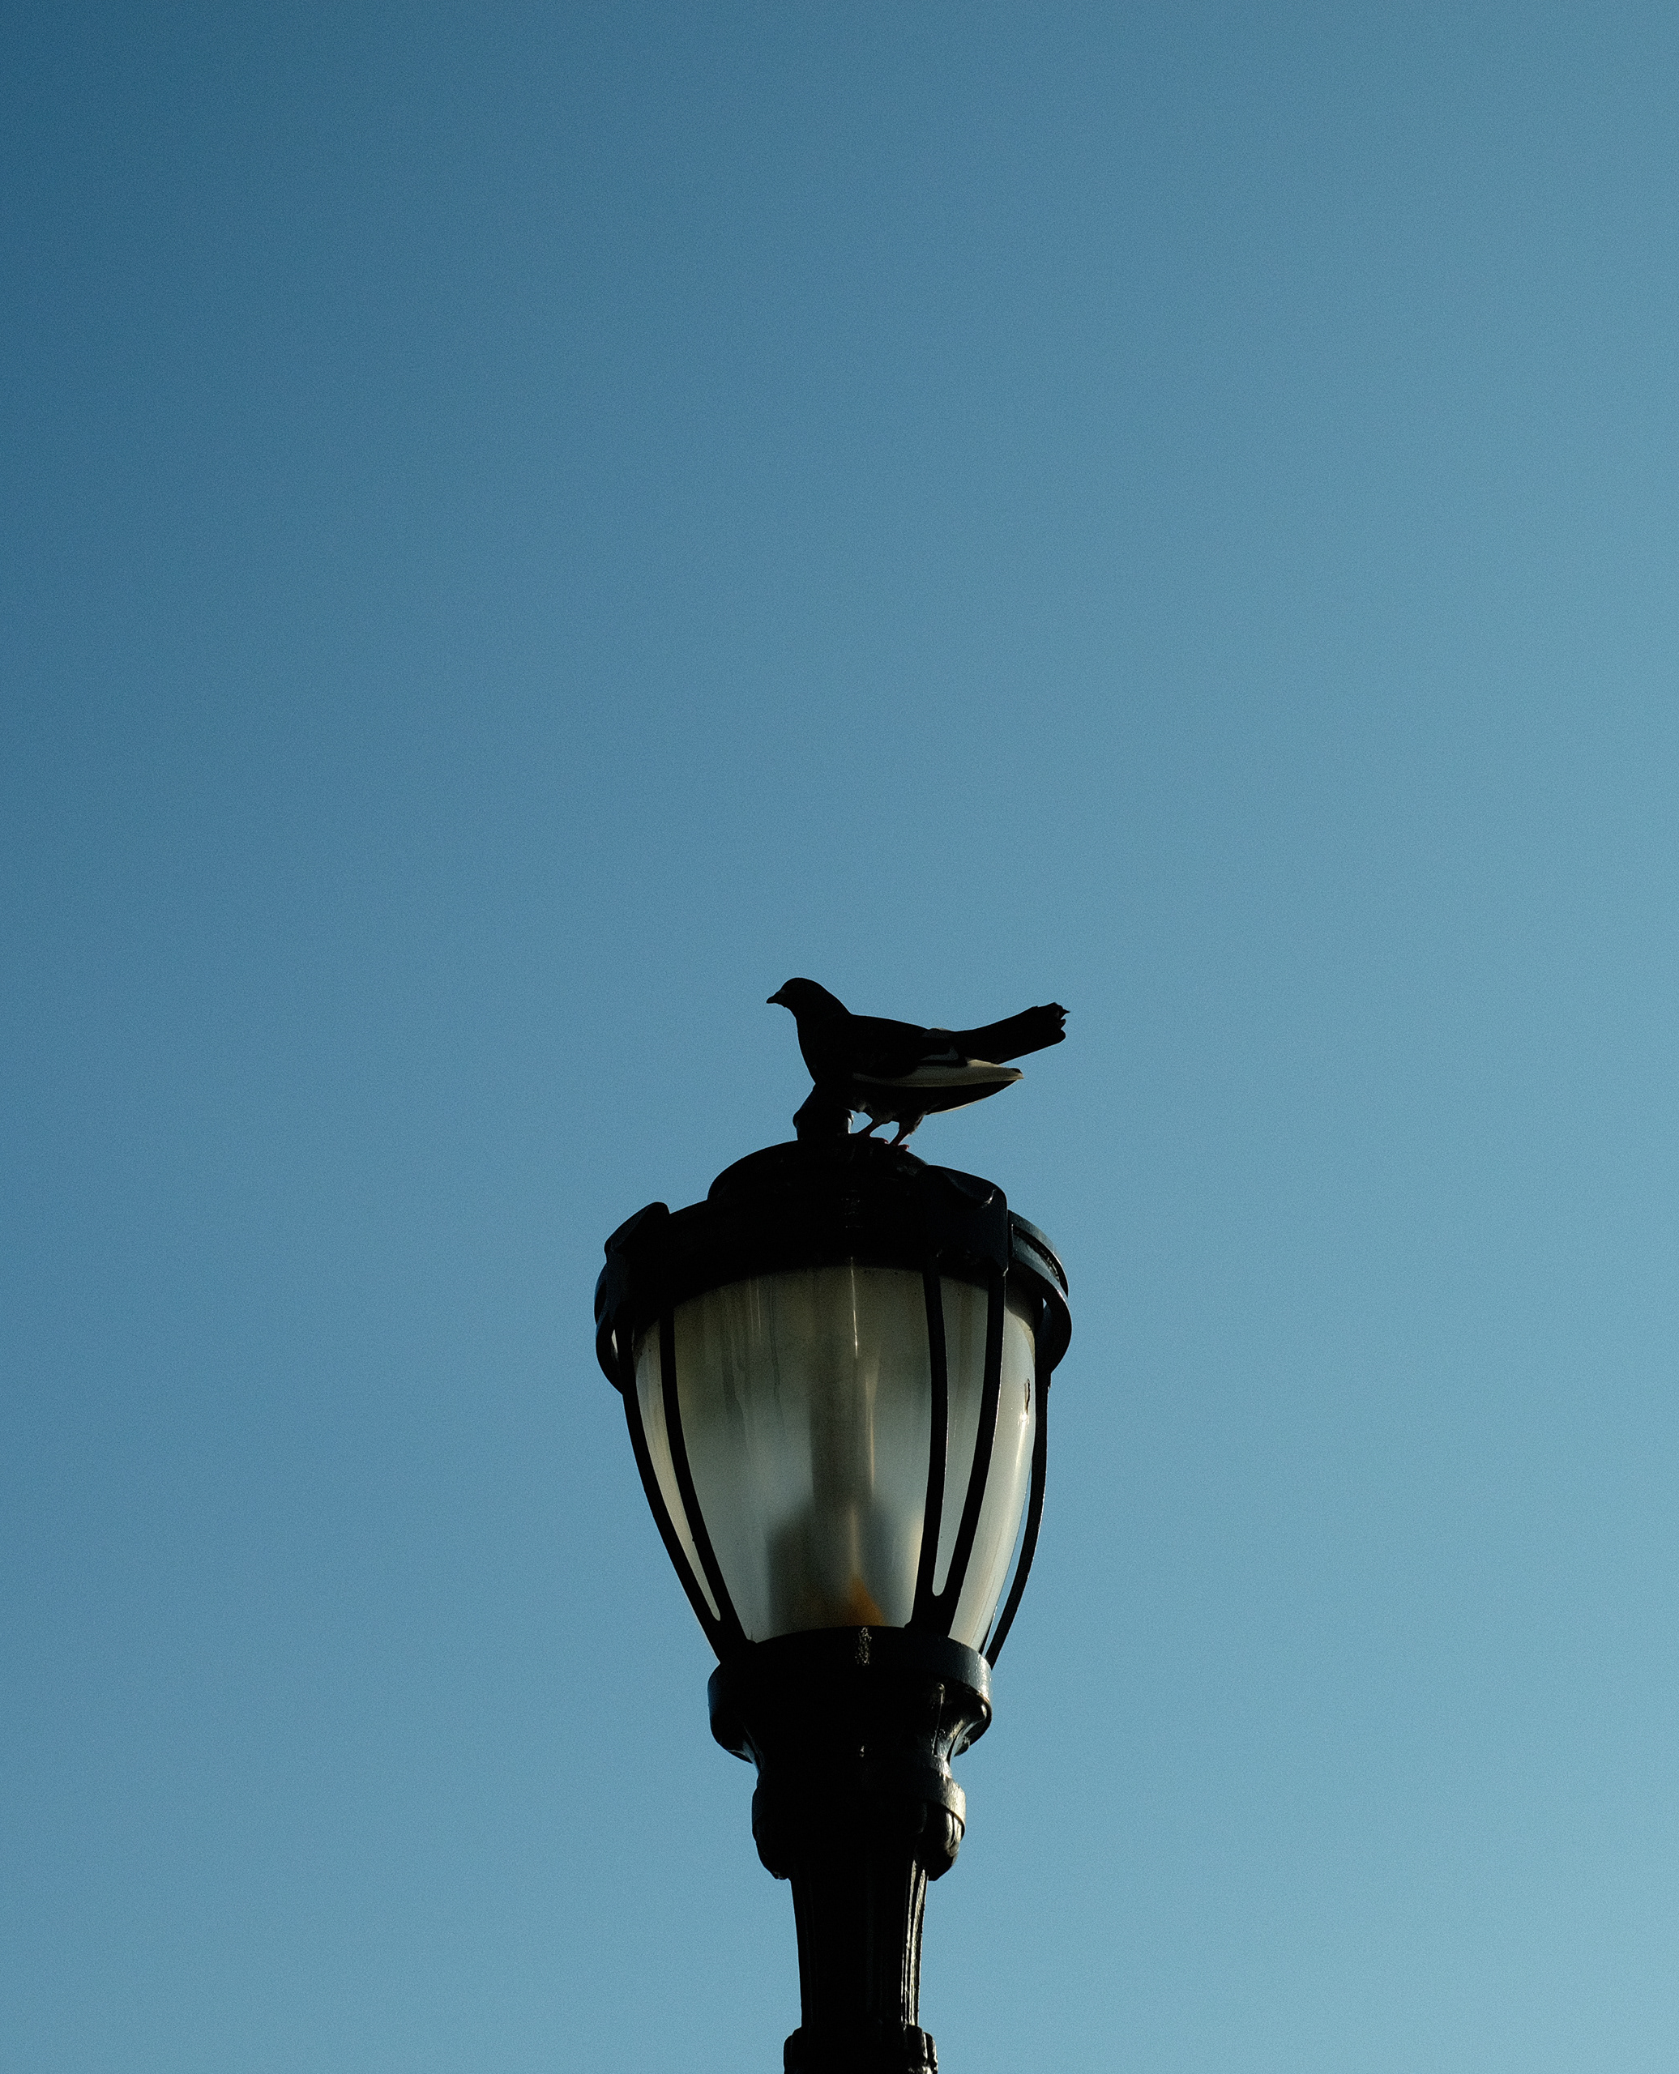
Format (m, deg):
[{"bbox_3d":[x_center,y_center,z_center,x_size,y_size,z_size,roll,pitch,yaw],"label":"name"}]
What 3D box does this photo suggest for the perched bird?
[{"bbox_3d":[0.079,0.024,4.600,0.305,0.185,0.115,-2,-29,-1],"label":"perched bird"}]

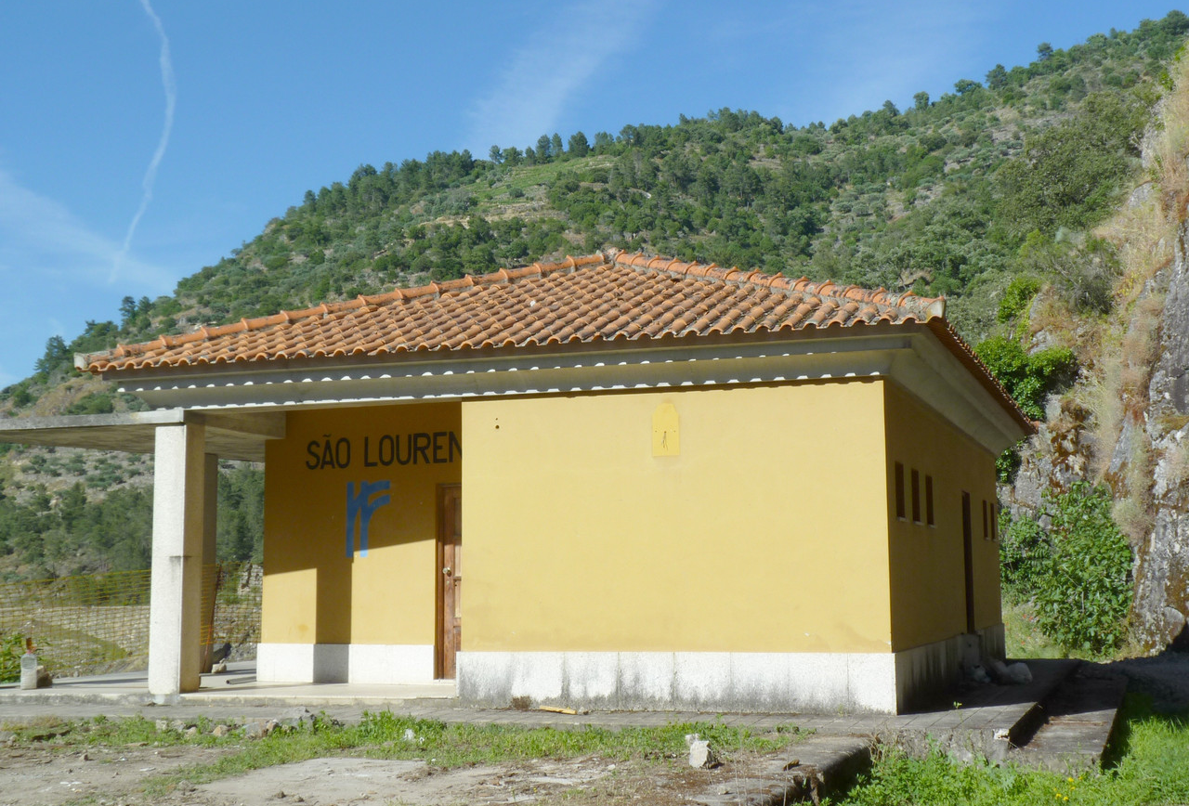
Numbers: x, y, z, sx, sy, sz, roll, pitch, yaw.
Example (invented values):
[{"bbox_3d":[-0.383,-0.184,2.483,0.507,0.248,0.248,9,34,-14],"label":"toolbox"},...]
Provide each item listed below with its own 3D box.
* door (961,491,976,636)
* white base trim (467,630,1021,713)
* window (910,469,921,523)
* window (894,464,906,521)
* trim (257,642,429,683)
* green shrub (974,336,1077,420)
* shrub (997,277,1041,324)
[{"bbox_3d":[4.623,2.097,19.281,0.100,1.958,0.820,-3,-7,20],"label":"door"},{"bbox_3d":[2.348,3.095,18.830,4.237,0.532,9.830,-3,-7,20],"label":"white base trim"},{"bbox_3d":[3.156,0.945,15.405,0.120,0.530,0.510,-3,-7,20],"label":"window"},{"bbox_3d":[2.819,0.840,14.491,0.120,0.530,0.510,-3,-7,20],"label":"window"},{"bbox_3d":[-2.799,2.923,17.321,2.227,0.437,0.060,-3,-7,20],"label":"trim"},{"bbox_3d":[8.145,-0.430,29.240,1.933,1.652,1.500,-2,-7,16],"label":"green shrub"},{"bbox_3d":[8.581,-2.096,31.280,0.902,0.978,0.850,-2,-7,15],"label":"shrub"}]

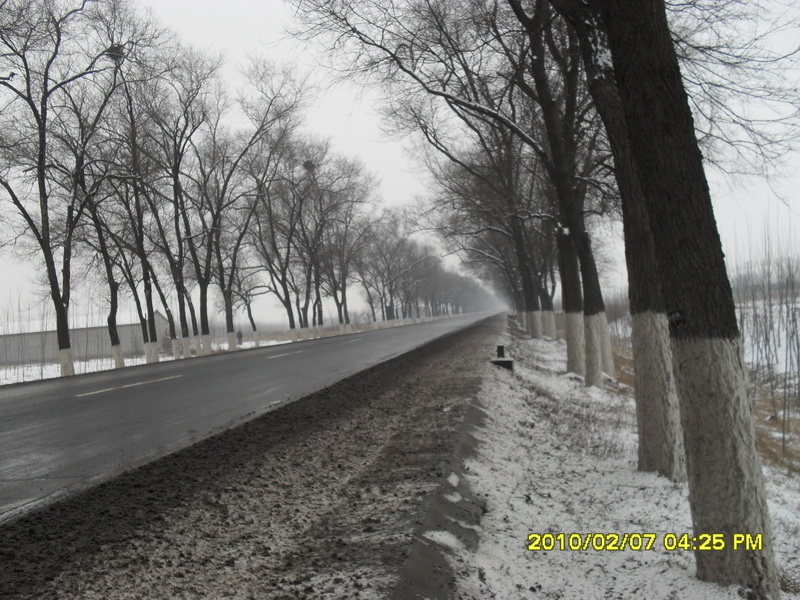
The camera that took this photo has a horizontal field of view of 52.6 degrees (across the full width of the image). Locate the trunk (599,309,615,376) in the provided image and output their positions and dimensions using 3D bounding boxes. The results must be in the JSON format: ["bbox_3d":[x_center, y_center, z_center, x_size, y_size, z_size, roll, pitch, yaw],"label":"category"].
[{"bbox_3d":[4.469,0.948,17.595,0.342,1.397,0.342,-5,-2,14],"label":"trunk"}]

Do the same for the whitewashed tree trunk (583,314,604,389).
[{"bbox_3d":[3.737,0.990,15.629,0.354,1.377,0.354,-3,-1,13],"label":"whitewashed tree trunk"}]

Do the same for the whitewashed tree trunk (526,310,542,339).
[{"bbox_3d":[7.041,1.296,41.884,0.626,1.420,0.626,-4,-1,9],"label":"whitewashed tree trunk"}]

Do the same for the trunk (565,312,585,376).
[{"bbox_3d":[3.984,0.990,18.396,0.440,1.406,0.440,-3,-1,12],"label":"trunk"}]

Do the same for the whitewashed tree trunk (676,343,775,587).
[{"bbox_3d":[1.853,0.890,4.661,0.441,1.367,0.441,-7,-2,21],"label":"whitewashed tree trunk"}]

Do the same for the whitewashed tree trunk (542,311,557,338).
[{"bbox_3d":[7.556,1.266,40.750,0.557,1.396,0.557,-6,-2,10],"label":"whitewashed tree trunk"}]

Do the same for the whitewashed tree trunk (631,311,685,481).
[{"bbox_3d":[2.301,0.823,7.292,0.417,1.426,0.417,-4,-1,17],"label":"whitewashed tree trunk"}]

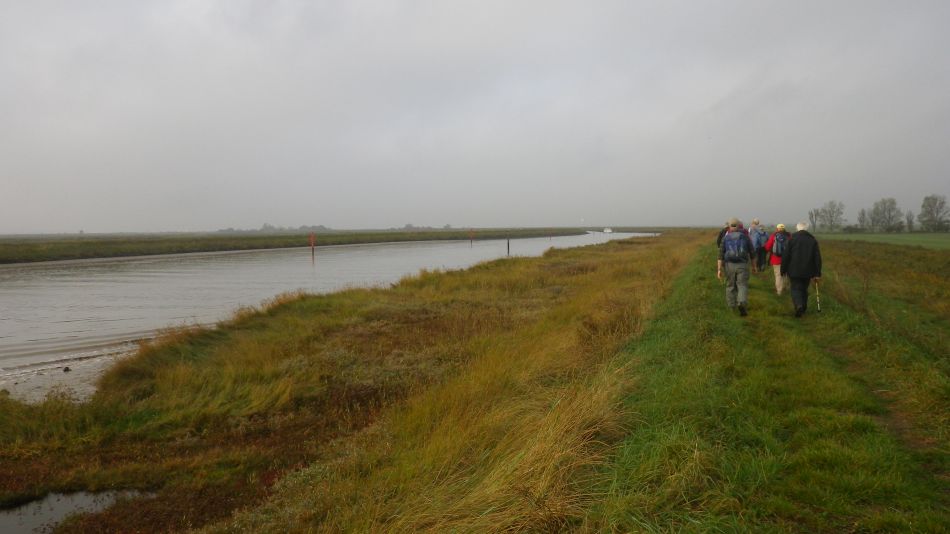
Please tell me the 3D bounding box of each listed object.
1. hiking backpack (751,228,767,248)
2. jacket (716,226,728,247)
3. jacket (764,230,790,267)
[{"bbox_3d":[9.504,-0.954,23.600,0.440,0.600,0.290,1,3,19],"label":"hiking backpack"},{"bbox_3d":[7.061,-0.772,19.800,0.600,0.740,0.380,1,3,19],"label":"jacket"},{"bbox_3d":[7.148,-0.445,16.500,0.640,0.840,0.400,1,3,19],"label":"jacket"}]

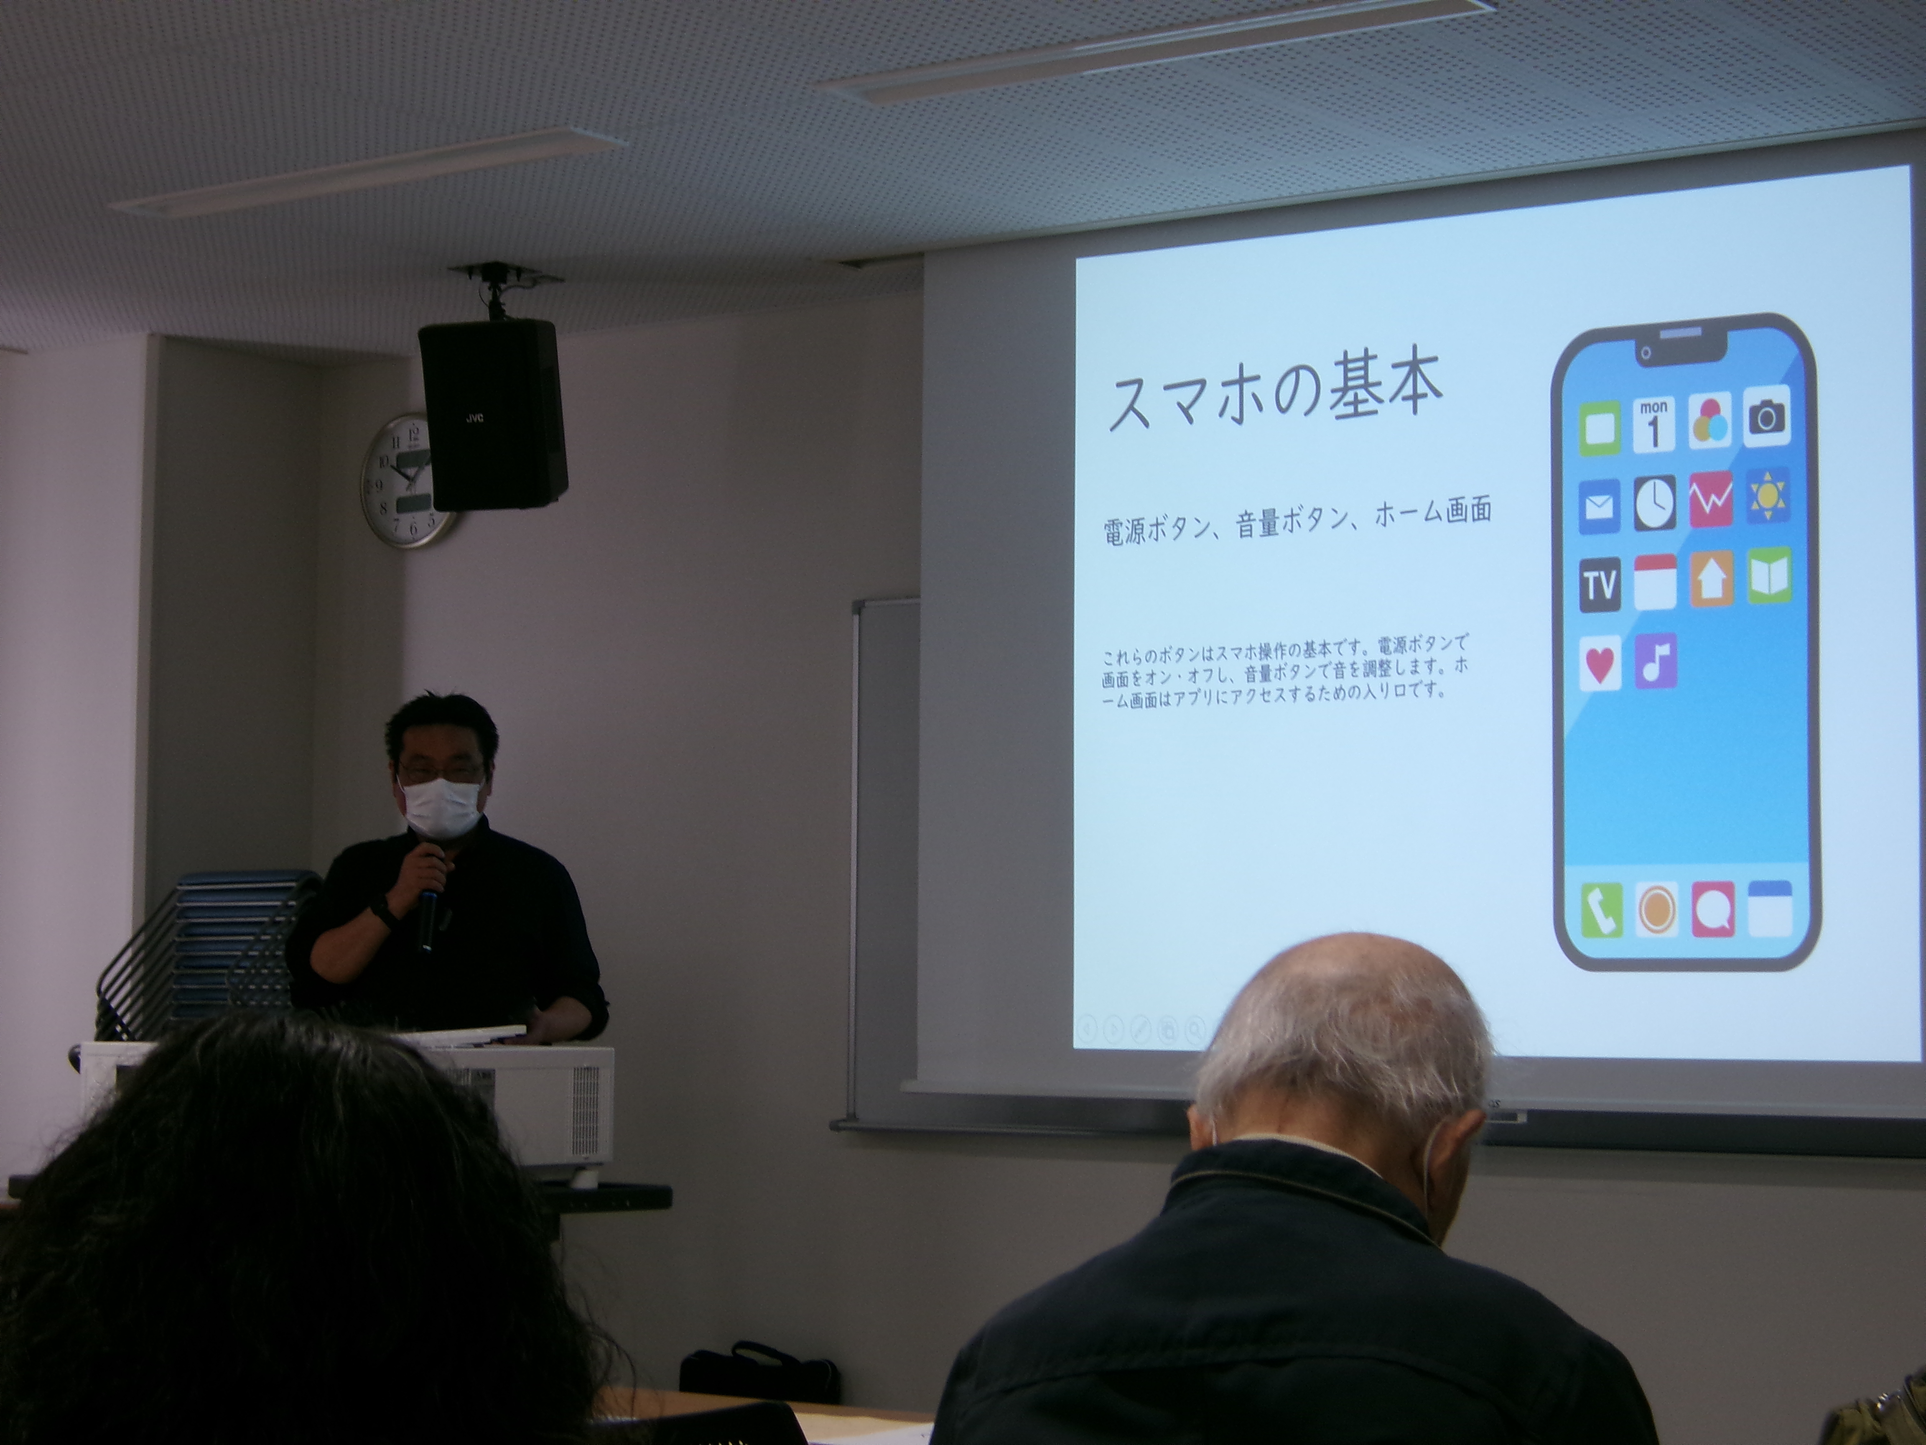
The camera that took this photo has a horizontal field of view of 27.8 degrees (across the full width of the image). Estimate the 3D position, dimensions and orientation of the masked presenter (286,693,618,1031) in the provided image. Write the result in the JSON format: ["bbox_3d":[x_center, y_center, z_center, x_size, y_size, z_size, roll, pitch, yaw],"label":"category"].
[{"bbox_3d":[-0.912,0.808,6.890,0.570,1.720,0.400,1,-4,-5],"label":"masked presenter"}]

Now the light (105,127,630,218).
[{"bbox_3d":[-1.191,-1.106,7.678,1.265,0.070,0.175,-2,-5,36],"label":"light"}]

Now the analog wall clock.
[{"bbox_3d":[-1.378,-0.605,9.757,0.345,0.345,0.050,-2,-5,35],"label":"analog wall clock"}]

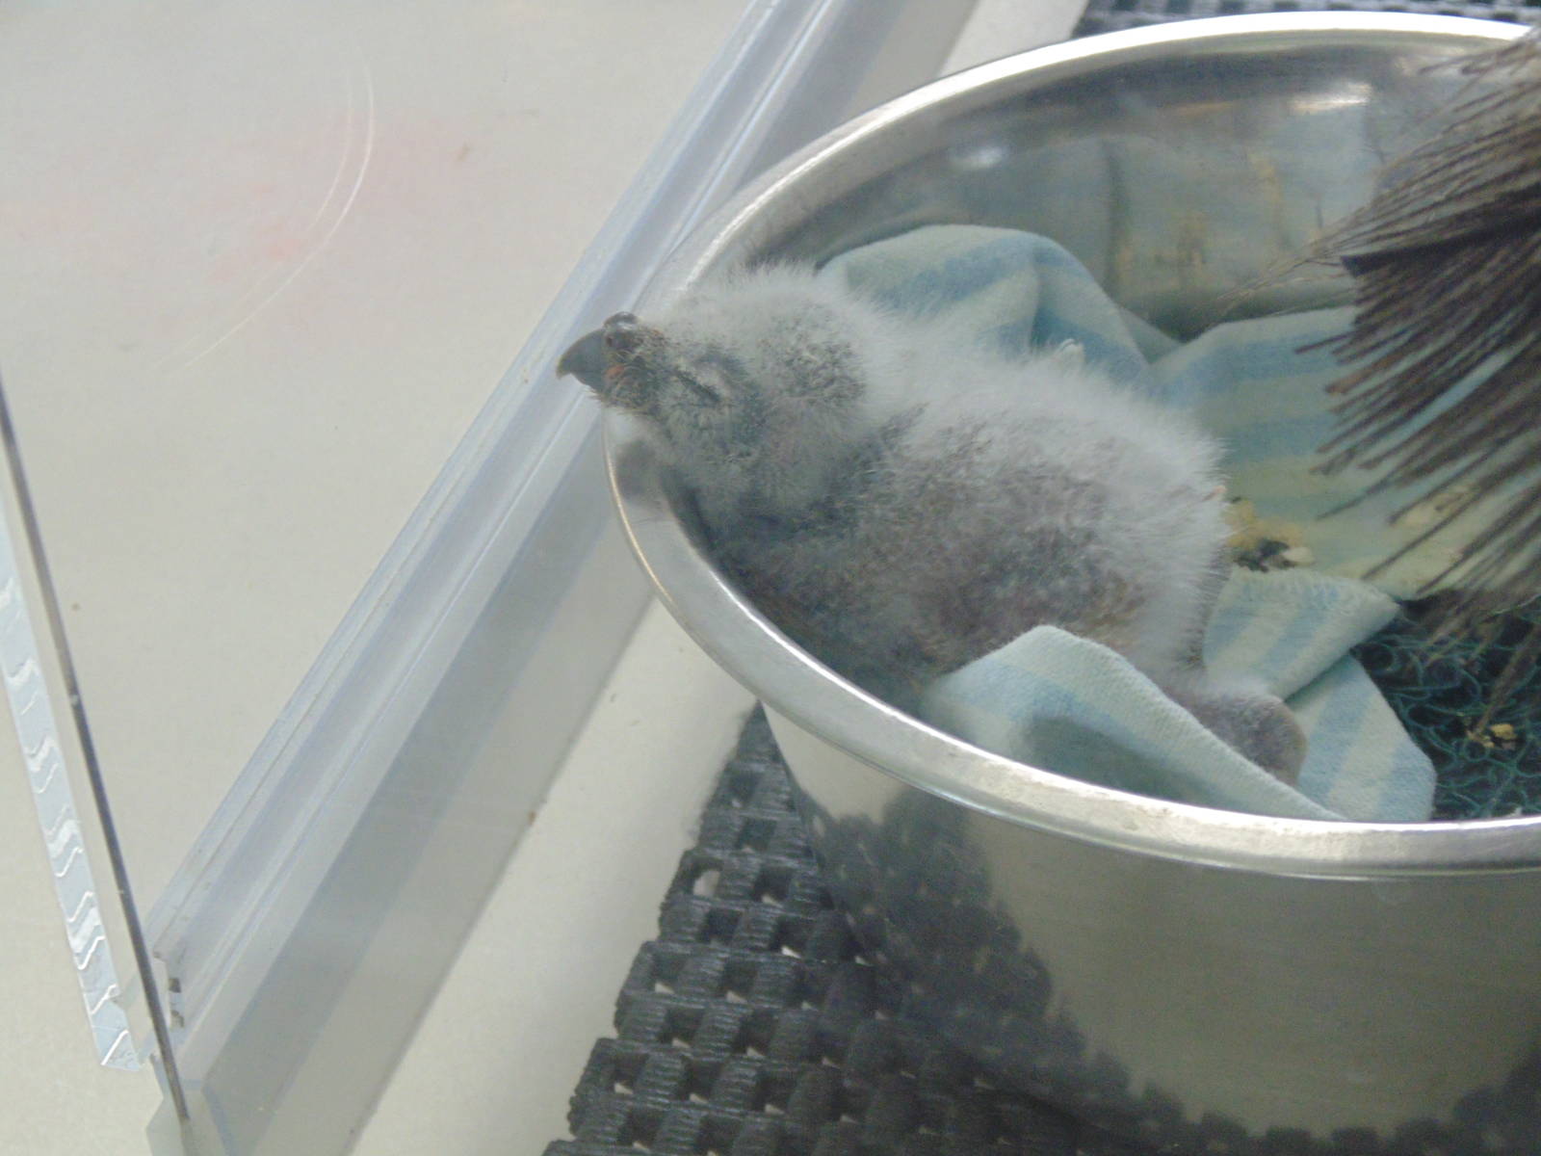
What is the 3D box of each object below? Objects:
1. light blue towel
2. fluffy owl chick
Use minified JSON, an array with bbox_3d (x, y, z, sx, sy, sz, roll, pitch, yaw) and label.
[{"bbox_3d":[0.070,-0.011,0.592,0.118,0.046,0.150,-5,37,0],"label":"light blue towel"},{"bbox_3d":[0.026,-0.015,0.562,0.114,0.078,0.072,-5,37,0],"label":"fluffy owl chick"}]

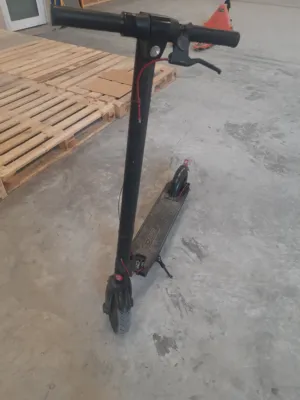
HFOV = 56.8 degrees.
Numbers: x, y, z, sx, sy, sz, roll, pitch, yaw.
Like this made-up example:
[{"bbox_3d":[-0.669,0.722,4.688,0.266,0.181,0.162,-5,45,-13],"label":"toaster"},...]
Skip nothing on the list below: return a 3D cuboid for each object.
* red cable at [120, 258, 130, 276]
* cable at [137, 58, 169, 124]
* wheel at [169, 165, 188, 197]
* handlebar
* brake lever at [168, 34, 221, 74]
[{"bbox_3d":[-0.089,0.257,1.050,0.040,0.090,0.035,-2,43,-4],"label":"red cable"},{"bbox_3d":[0.005,-0.263,0.679,0.080,0.155,0.040,-2,43,-4],"label":"cable"},{"bbox_3d":[0.186,-0.110,1.746,0.055,0.210,0.210,18,46,14],"label":"wheel"},{"bbox_3d":[-0.005,-0.394,0.635,0.430,0.055,0.060,2,43,-8],"label":"handlebar"},{"bbox_3d":[0.102,-0.335,0.639,0.125,0.062,0.060,2,43,-8],"label":"brake lever"}]

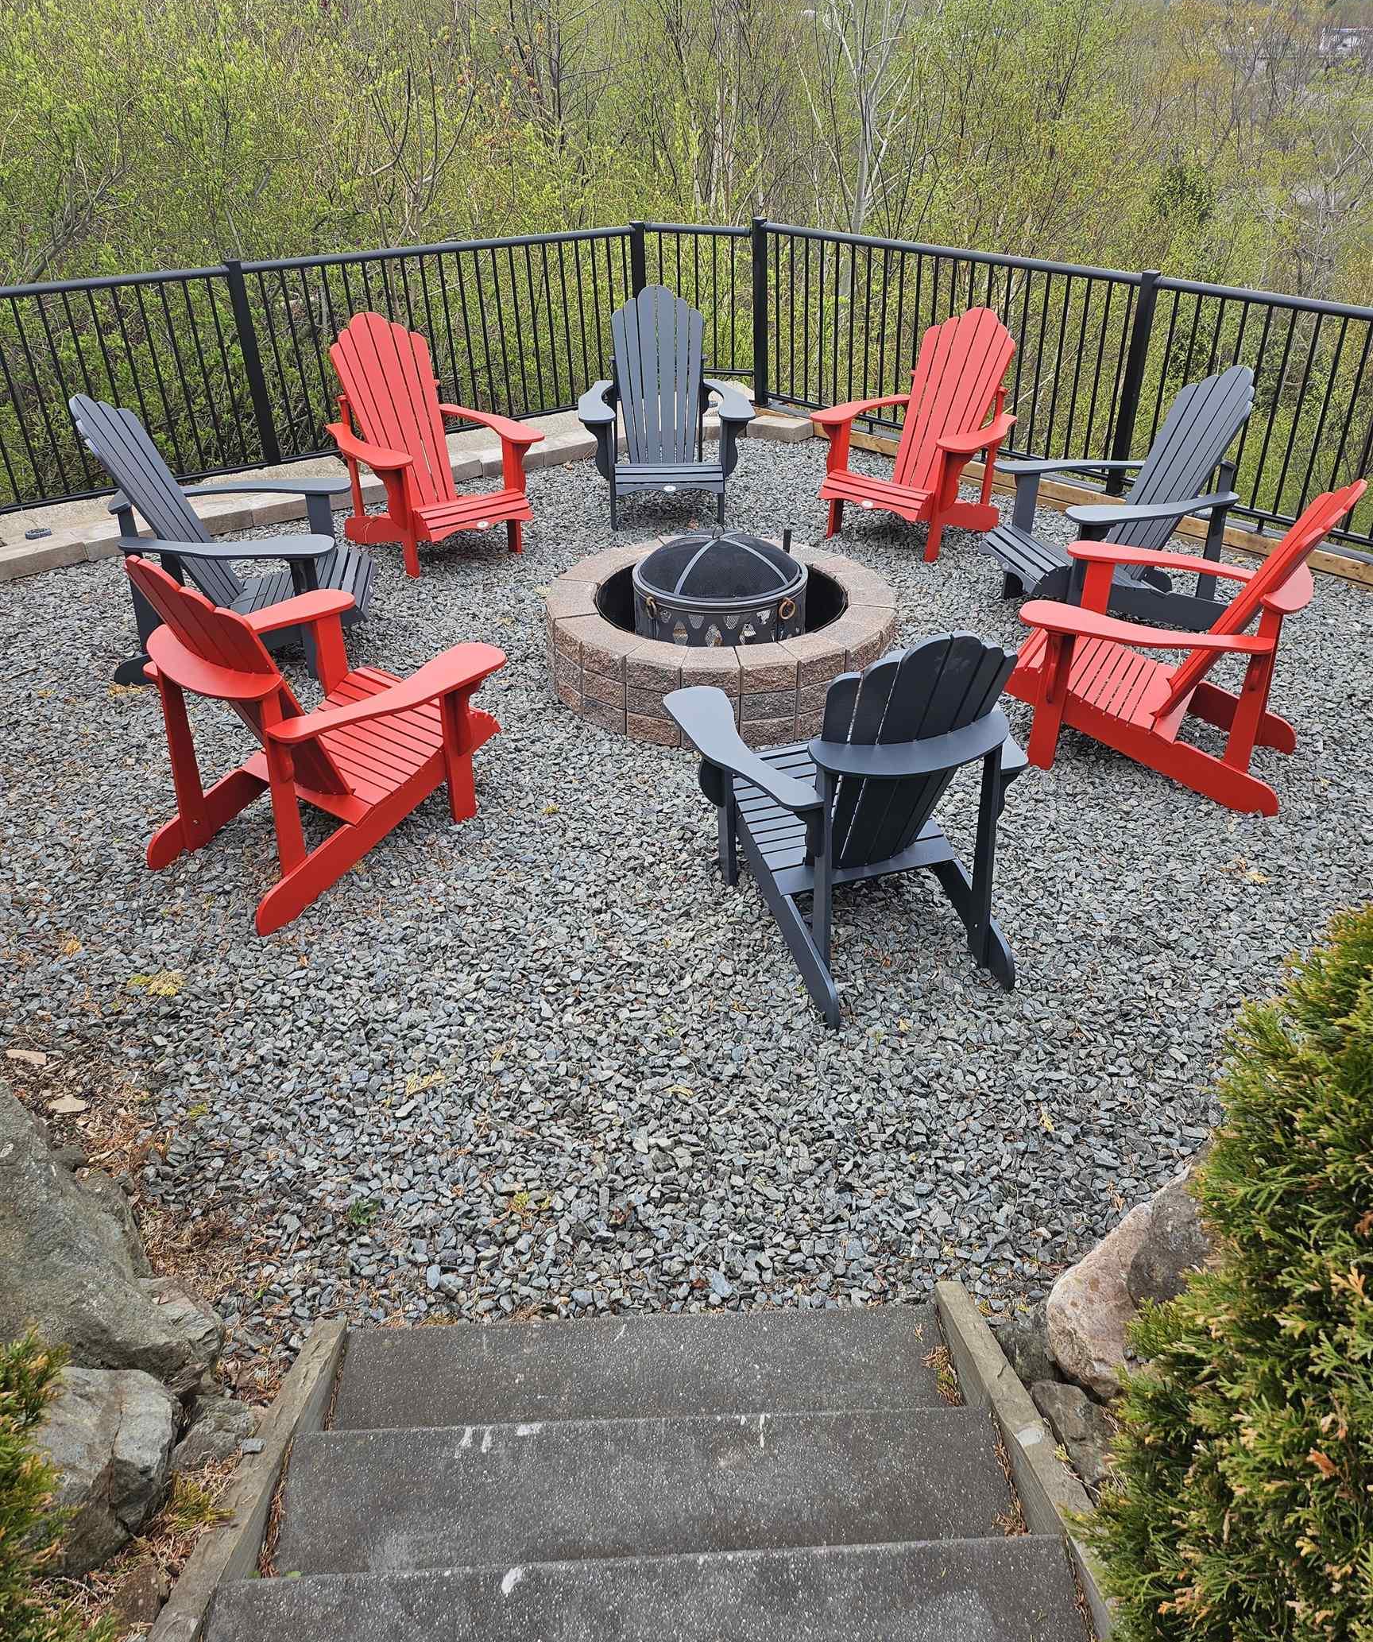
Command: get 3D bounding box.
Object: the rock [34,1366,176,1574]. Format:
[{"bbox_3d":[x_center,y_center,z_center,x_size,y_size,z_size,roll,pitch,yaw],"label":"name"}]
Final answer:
[{"bbox_3d":[-0.879,0.978,1.913,0.250,0.250,0.270,-1,34,1],"label":"rock"}]

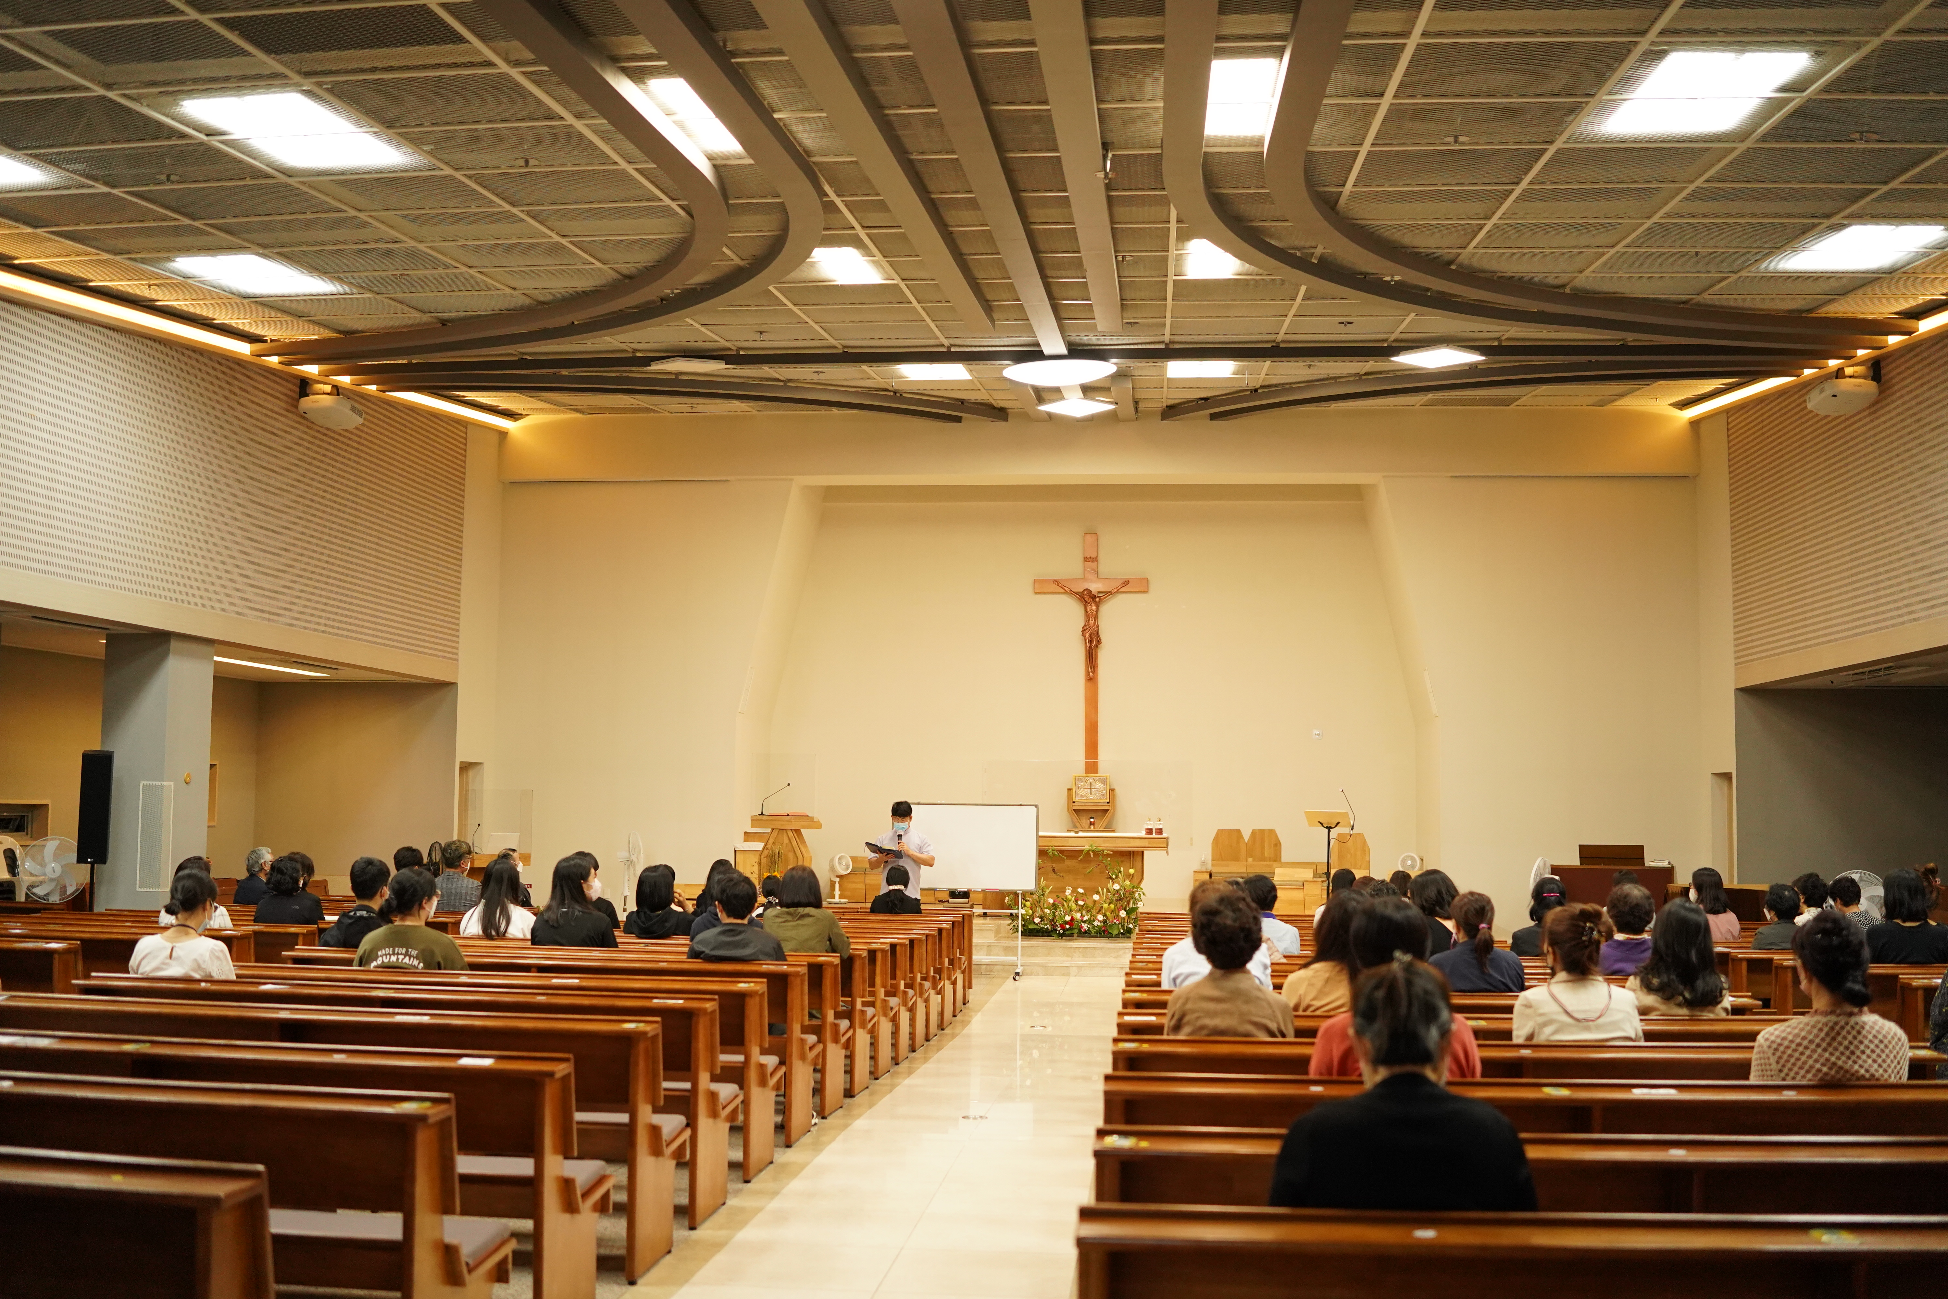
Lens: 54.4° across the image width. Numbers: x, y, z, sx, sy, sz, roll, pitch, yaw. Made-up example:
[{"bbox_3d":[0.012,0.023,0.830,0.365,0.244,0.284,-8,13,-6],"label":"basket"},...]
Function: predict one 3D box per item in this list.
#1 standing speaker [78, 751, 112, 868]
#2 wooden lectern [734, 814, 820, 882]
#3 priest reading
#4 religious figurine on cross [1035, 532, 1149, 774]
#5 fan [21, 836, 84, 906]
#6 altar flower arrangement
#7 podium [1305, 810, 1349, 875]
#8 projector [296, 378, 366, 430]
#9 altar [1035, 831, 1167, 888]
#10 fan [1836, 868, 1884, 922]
[{"bbox_3d":[-7.109,1.272,15.304,0.235,0.920,0.250,2,-5,-14],"label":"standing speaker"},{"bbox_3d":[-2.234,2.563,22.384,0.800,1.214,0.580,1,-5,1],"label":"wooden lectern"},{"bbox_3d":[-0.711,2.369,18.219,0.600,1.795,0.450,0,-5,3],"label":"priest reading"},{"bbox_3d":[1.601,0.038,25.703,1.573,3.307,0.280,0,-5,6],"label":"religious figurine on cross"},{"bbox_3d":[-7.736,2.277,15.885,0.530,1.384,0.450,1,-5,-6],"label":"fan"},{"bbox_3d":[1.199,2.869,21.470,1.509,0.796,0.500,0,-5,6],"label":"altar flower arrangement"},{"bbox_3d":[3.978,2.479,21.283,0.520,1.344,0.420,0,-5,6],"label":"podium"},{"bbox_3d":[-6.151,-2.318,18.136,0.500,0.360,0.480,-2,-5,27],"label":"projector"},{"bbox_3d":[1.235,2.684,22.238,2.070,1.030,0.800,0,-5,6],"label":"altar"},{"bbox_3d":[6.751,2.348,14.471,0.530,1.352,0.450,-1,-5,16],"label":"fan"}]

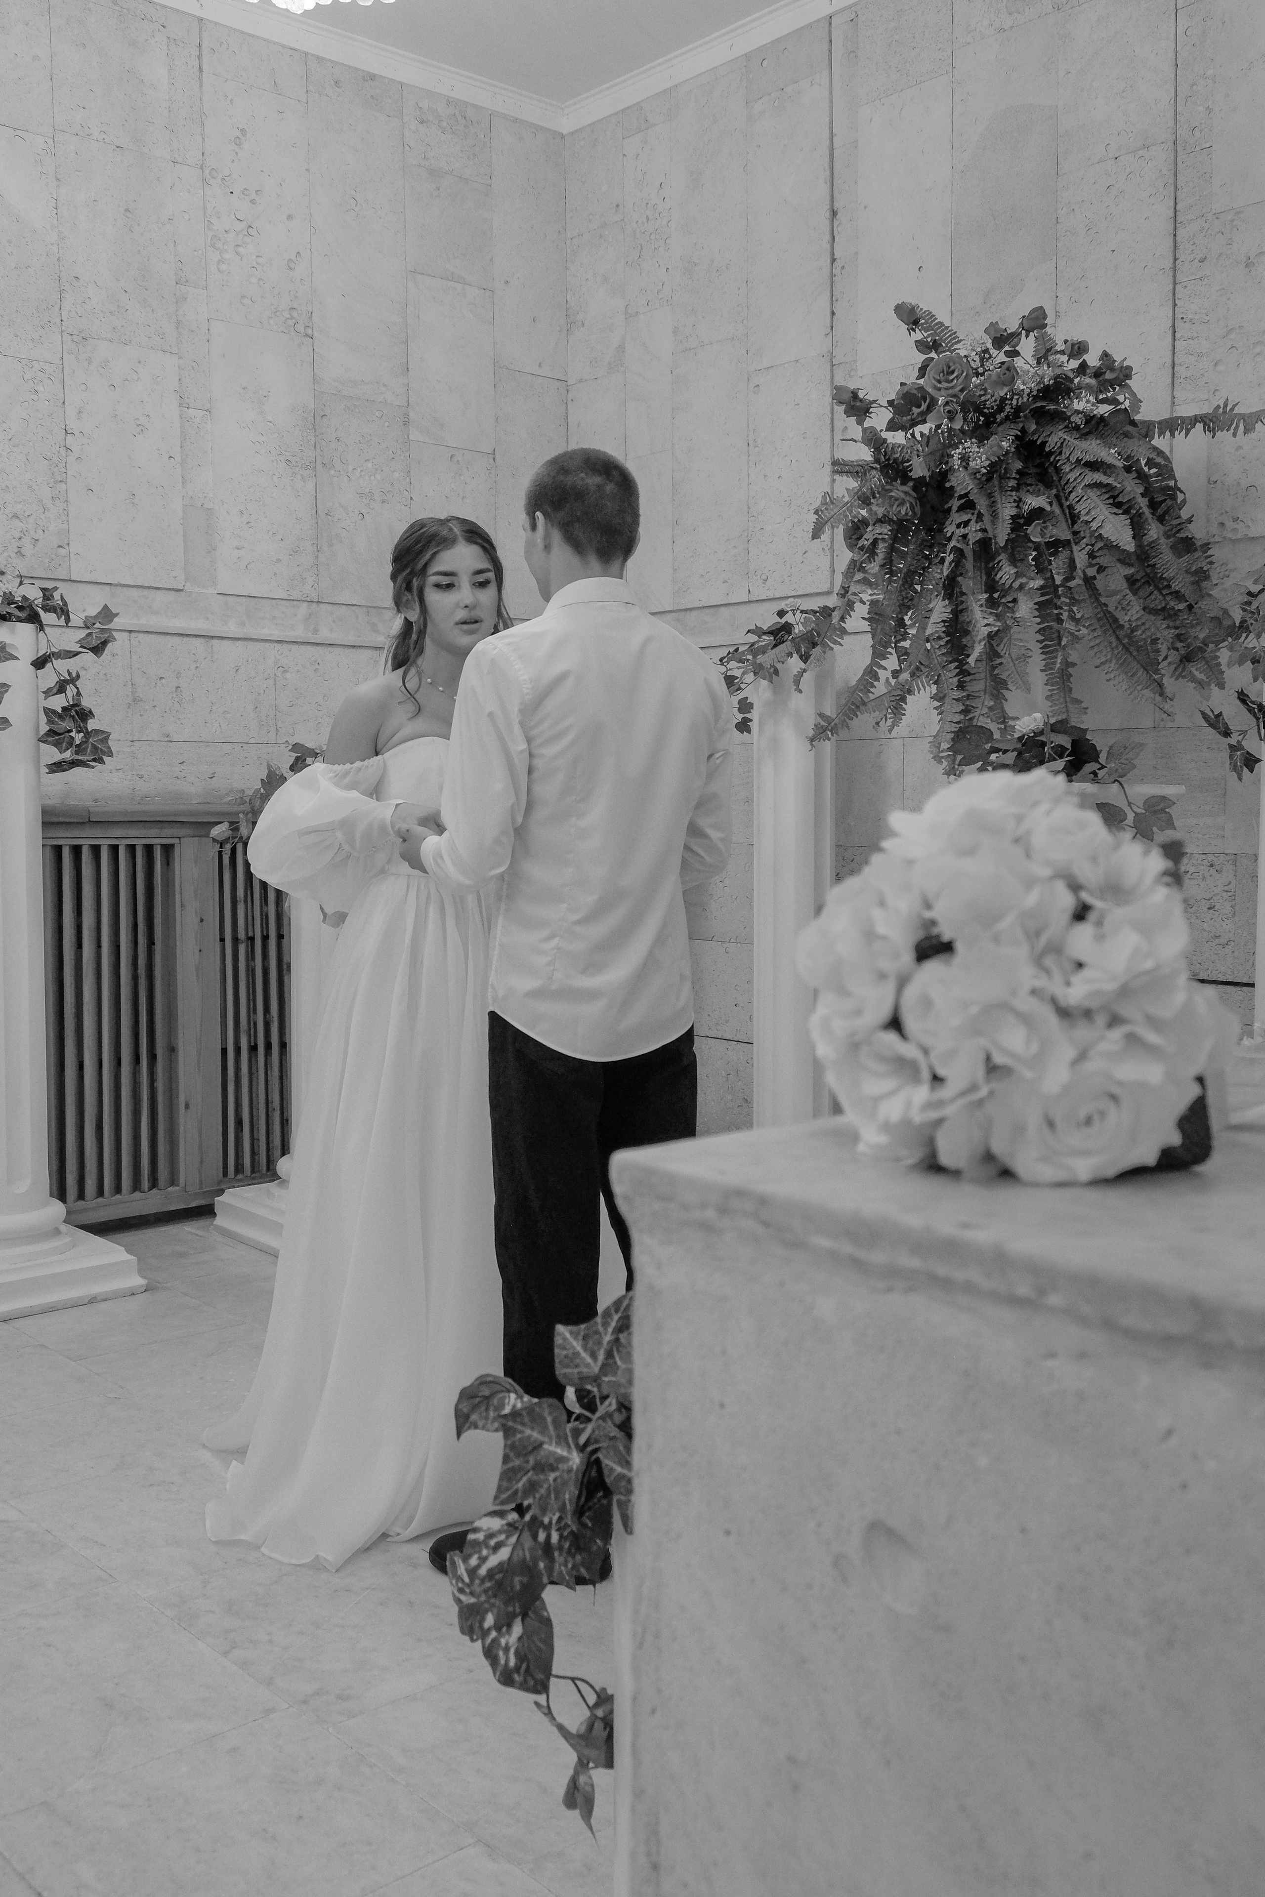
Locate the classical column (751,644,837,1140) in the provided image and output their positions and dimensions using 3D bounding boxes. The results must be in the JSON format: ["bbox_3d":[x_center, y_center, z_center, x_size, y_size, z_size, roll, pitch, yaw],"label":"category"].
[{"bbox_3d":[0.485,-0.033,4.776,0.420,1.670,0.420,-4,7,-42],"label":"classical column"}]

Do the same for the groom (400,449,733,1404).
[{"bbox_3d":[-0.089,0.095,2.662,0.500,1.780,0.430,-3,6,-37],"label":"groom"}]

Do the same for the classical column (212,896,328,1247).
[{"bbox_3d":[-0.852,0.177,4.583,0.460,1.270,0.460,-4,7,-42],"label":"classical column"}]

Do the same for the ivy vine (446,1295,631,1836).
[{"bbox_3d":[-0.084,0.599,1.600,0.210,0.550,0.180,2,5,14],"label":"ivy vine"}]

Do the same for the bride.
[{"bbox_3d":[-0.387,0.126,2.806,0.640,1.690,0.660,-3,6,-36],"label":"bride"}]

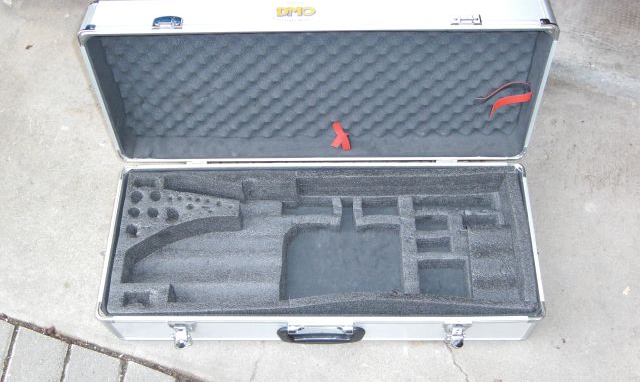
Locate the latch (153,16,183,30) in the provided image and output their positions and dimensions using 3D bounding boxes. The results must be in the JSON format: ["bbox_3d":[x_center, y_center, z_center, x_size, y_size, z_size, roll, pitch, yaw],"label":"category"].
[{"bbox_3d":[-0.224,-0.247,1.057,0.040,0.006,0.025,0,47,2],"label":"latch"}]

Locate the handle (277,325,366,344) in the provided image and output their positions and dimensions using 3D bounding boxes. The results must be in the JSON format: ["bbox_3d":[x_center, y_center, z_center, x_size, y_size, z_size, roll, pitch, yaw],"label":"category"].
[{"bbox_3d":[0.001,0.234,1.172,0.139,0.040,0.021,0,62,2],"label":"handle"}]

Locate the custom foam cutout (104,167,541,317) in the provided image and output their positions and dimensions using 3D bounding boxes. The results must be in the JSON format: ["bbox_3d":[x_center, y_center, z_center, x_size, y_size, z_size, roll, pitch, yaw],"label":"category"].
[{"bbox_3d":[0.003,0.103,1.226,0.670,0.113,0.252,0,62,2],"label":"custom foam cutout"}]

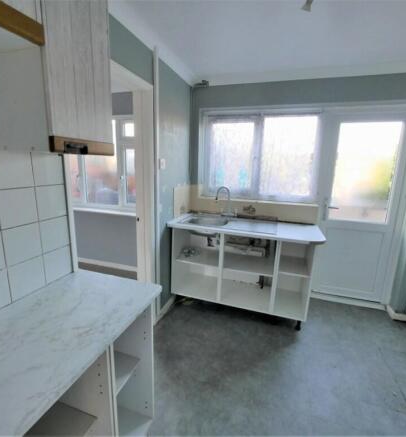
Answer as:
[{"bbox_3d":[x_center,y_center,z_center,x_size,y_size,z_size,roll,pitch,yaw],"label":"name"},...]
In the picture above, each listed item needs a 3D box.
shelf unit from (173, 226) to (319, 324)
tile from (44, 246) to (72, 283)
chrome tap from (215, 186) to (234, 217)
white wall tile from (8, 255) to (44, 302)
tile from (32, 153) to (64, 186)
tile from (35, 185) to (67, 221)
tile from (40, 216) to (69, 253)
[{"bbox_3d":[0.390,0.460,2.501,1.320,0.735,0.575,6,13,16],"label":"shelf unit"},{"bbox_3d":[-0.714,0.227,1.168,0.009,0.150,0.150,5,13,17],"label":"tile"},{"bbox_3d":[0.244,-0.184,2.602,0.180,0.314,0.120,-5,13,-27],"label":"chrome tap"},{"bbox_3d":[-0.761,0.258,1.026,0.009,0.150,0.150,5,13,17],"label":"white wall tile"},{"bbox_3d":[-0.694,-0.224,1.056,0.010,0.150,0.150,6,13,16],"label":"tile"},{"bbox_3d":[-0.700,-0.075,1.091,0.010,0.150,0.150,6,13,16],"label":"tile"},{"bbox_3d":[-0.710,0.077,1.136,0.009,0.150,0.150,5,13,17],"label":"tile"}]

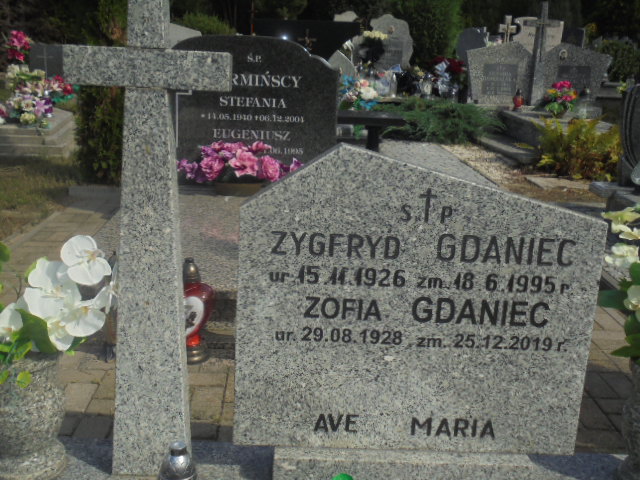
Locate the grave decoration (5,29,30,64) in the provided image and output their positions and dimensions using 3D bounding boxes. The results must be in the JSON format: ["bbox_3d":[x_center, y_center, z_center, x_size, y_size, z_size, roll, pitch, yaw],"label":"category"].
[{"bbox_3d":[-3.028,-1.926,7.034,0.256,0.330,0.250,2,17,-3],"label":"grave decoration"}]

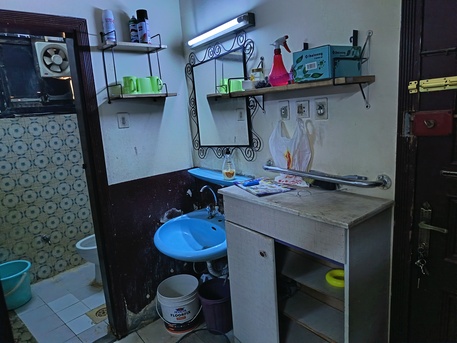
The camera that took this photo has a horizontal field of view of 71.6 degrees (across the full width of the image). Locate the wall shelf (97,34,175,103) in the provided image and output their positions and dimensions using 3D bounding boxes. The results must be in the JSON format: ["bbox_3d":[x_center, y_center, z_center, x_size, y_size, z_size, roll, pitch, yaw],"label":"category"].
[{"bbox_3d":[-0.561,-0.661,2.025,0.400,0.420,0.205,-12,14,-38],"label":"wall shelf"}]

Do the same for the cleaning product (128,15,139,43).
[{"bbox_3d":[-0.567,-0.854,1.923,0.058,0.166,0.058,-6,11,-14],"label":"cleaning product"}]

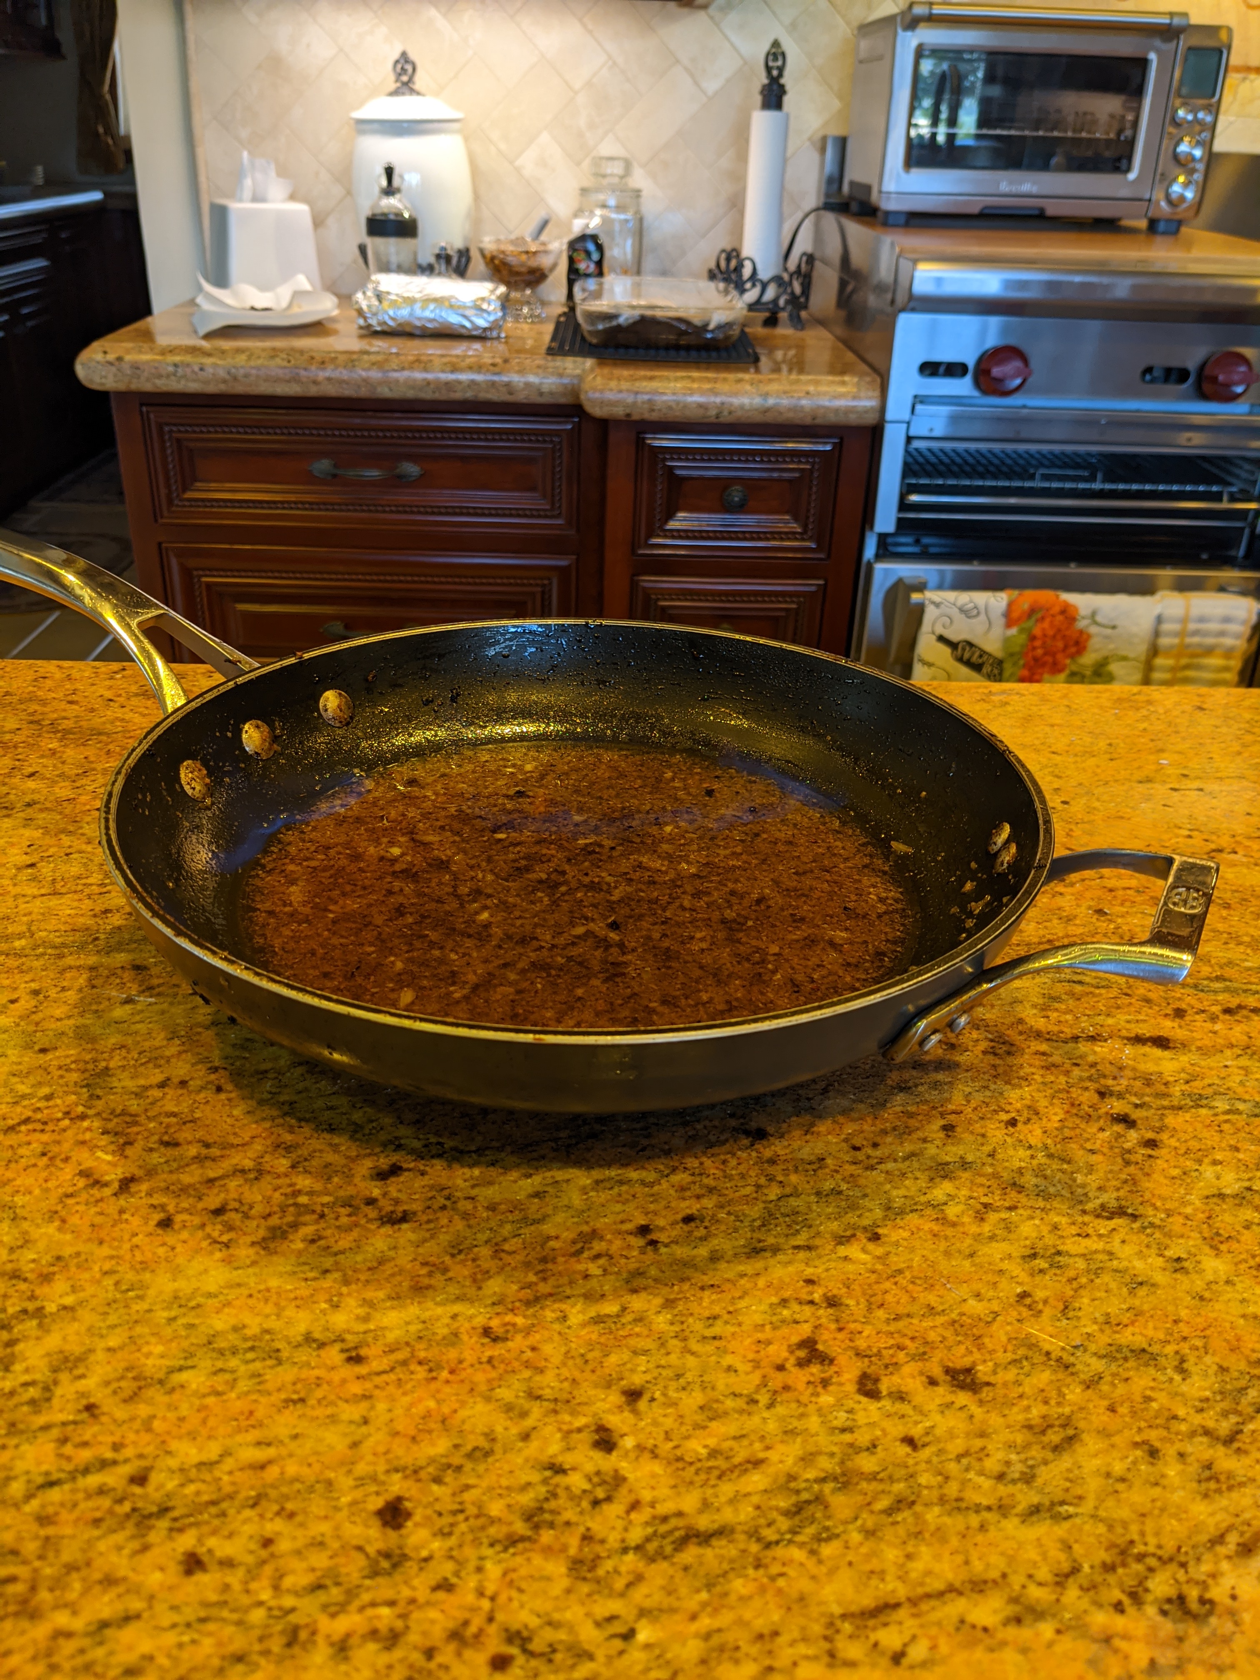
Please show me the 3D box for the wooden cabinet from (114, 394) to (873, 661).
[{"bbox_3d":[-0.208,-0.334,2.180,1.005,0.861,0.693,1,29,-2],"label":"wooden cabinet"}]

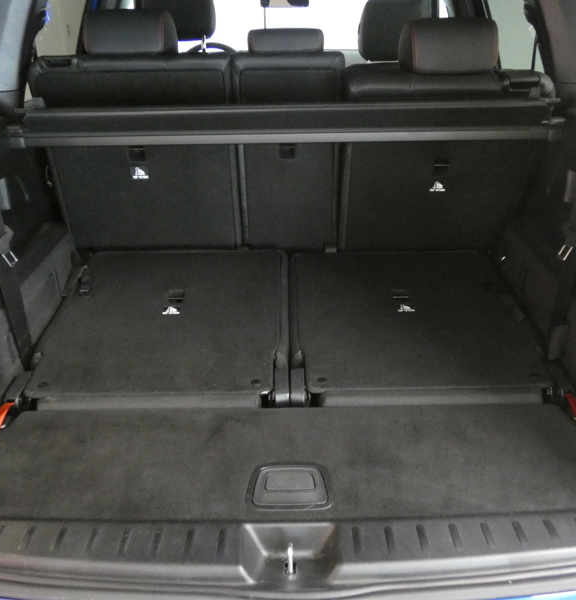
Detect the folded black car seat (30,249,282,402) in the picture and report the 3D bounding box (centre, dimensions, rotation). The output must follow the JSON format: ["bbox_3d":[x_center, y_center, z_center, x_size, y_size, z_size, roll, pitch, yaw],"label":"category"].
[{"bbox_3d":[-0.267,0.052,1.573,0.524,0.055,0.597,-1,33,0],"label":"folded black car seat"}]

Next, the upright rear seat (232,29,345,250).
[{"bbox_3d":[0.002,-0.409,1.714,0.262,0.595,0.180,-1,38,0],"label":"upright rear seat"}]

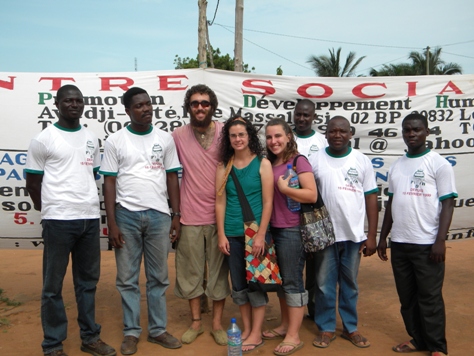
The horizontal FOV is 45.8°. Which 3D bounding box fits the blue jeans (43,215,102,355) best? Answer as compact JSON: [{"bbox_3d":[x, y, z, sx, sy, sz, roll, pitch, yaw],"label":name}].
[{"bbox_3d":[-1.109,0.672,3.740,0.370,0.940,0.290,-1,3,-29],"label":"blue jeans"}]

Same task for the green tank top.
[{"bbox_3d":[0.045,0.126,3.920,0.300,0.570,0.230,0,2,7],"label":"green tank top"}]

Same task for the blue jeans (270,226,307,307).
[{"bbox_3d":[0.359,0.594,3.950,0.310,0.580,0.280,1,3,30],"label":"blue jeans"}]

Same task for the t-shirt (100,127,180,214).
[{"bbox_3d":[-0.680,-0.066,3.920,0.540,0.610,0.280,-1,4,-15],"label":"t-shirt"}]

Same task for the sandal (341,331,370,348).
[{"bbox_3d":[0.835,1.139,3.960,0.100,0.075,0.260,-1,3,-31],"label":"sandal"}]

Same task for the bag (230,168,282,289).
[{"bbox_3d":[0.134,0.346,3.850,0.340,0.820,0.180,0,4,-3],"label":"bag"}]

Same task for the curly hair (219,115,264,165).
[{"bbox_3d":[0.032,-0.270,3.940,0.320,0.350,0.260,0,2,5],"label":"curly hair"}]

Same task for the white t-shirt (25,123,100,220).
[{"bbox_3d":[-1.174,-0.044,3.780,0.480,0.640,0.290,-2,5,-28],"label":"white t-shirt"}]

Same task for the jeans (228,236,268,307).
[{"bbox_3d":[0.077,0.610,3.940,0.300,0.550,0.250,1,2,13],"label":"jeans"}]

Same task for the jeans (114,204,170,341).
[{"bbox_3d":[-0.644,0.620,3.850,0.370,0.930,0.280,-1,2,-13],"label":"jeans"}]

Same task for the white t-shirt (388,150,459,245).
[{"bbox_3d":[1.268,0.133,3.820,0.470,0.640,0.290,2,5,30],"label":"white t-shirt"}]

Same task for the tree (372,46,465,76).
[{"bbox_3d":[12.800,-5.400,40.000,7.000,8.000,6.500,0,4,0],"label":"tree"}]

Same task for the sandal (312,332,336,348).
[{"bbox_3d":[0.637,1.151,4.040,0.110,0.085,0.270,2,4,27],"label":"sandal"}]

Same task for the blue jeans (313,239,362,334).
[{"bbox_3d":[0.726,0.709,4.020,0.350,0.770,0.270,0,2,6],"label":"blue jeans"}]

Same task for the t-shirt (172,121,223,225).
[{"bbox_3d":[-0.278,-0.040,4.050,0.430,0.720,0.260,0,4,-3],"label":"t-shirt"}]

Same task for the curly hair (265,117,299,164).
[{"bbox_3d":[0.313,-0.264,3.950,0.240,0.340,0.240,1,2,18],"label":"curly hair"}]

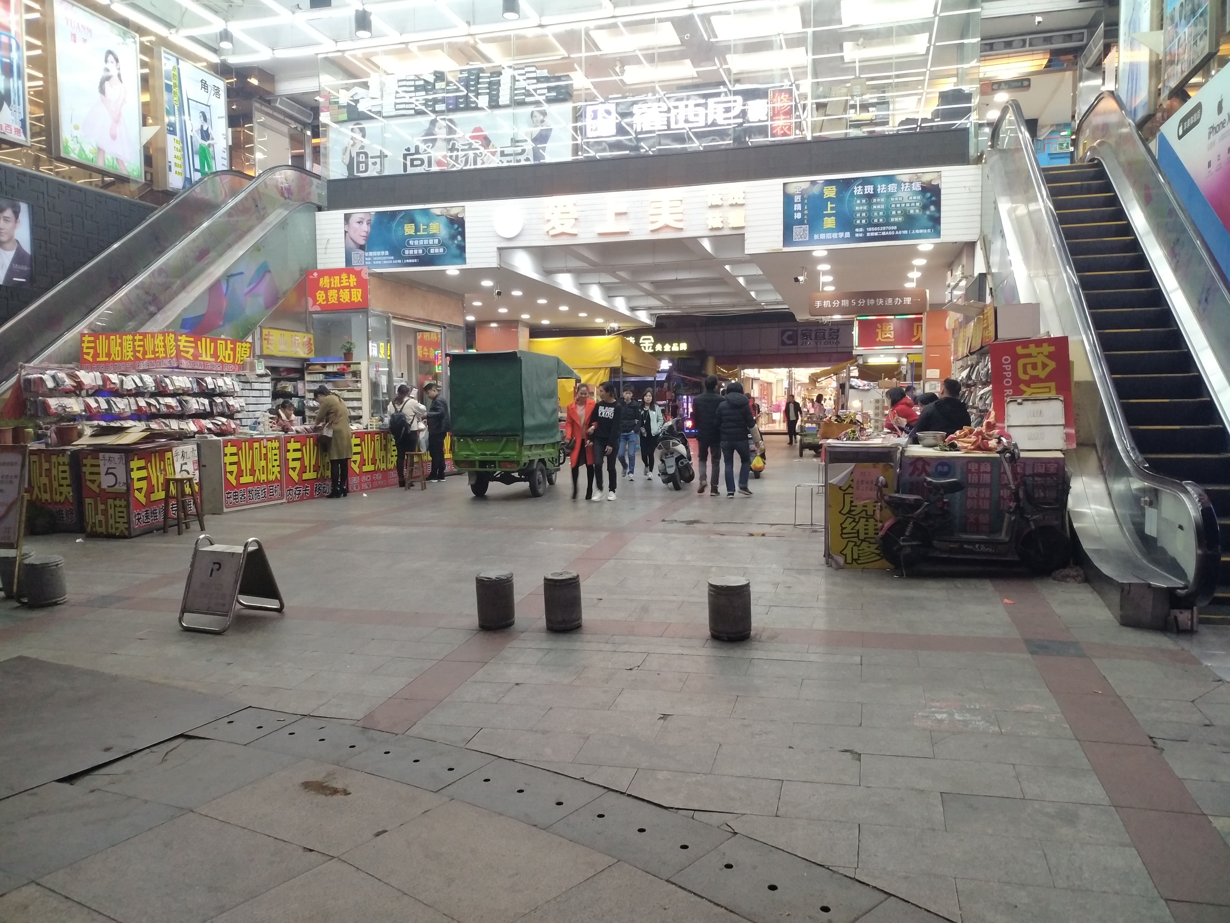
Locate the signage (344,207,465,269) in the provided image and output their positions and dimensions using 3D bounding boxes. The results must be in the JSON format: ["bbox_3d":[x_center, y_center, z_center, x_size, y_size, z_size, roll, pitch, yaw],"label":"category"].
[{"bbox_3d":[-3.372,-3.568,15.338,2.109,0.906,0.060,0,4,15],"label":"signage"}]

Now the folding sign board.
[{"bbox_3d":[-2.803,0.852,7.017,0.450,0.630,0.600,1,3,20],"label":"folding sign board"}]

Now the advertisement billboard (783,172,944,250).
[{"bbox_3d":[3.810,-3.881,14.860,2.370,1.000,0.060,0,3,14],"label":"advertisement billboard"}]

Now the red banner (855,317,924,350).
[{"bbox_3d":[6.486,-2.945,21.949,1.900,0.750,0.150,0,3,15],"label":"red banner"}]

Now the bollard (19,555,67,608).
[{"bbox_3d":[-4.361,0.928,7.337,0.280,0.330,0.280,0,3,15],"label":"bollard"}]

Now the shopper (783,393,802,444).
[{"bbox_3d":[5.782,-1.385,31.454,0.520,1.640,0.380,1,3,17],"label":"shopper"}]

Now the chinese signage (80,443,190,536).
[{"bbox_3d":[-5.235,0.297,10.702,0.540,0.920,1.150,0,3,15],"label":"chinese signage"}]

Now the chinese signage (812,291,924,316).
[{"bbox_3d":[4.199,-2.622,15.919,1.865,0.381,0.100,0,4,15],"label":"chinese signage"}]

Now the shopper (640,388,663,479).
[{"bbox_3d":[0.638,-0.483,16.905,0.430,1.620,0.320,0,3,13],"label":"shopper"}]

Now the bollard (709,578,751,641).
[{"bbox_3d":[0.757,0.967,6.308,0.280,0.375,0.280,-1,5,15],"label":"bollard"}]

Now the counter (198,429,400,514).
[{"bbox_3d":[-4.620,0.066,14.415,0.520,0.940,4.150,1,3,19],"label":"counter"}]

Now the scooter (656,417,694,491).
[{"bbox_3d":[0.932,-0.142,15.151,0.680,1.100,1.720,0,3,9],"label":"scooter"}]

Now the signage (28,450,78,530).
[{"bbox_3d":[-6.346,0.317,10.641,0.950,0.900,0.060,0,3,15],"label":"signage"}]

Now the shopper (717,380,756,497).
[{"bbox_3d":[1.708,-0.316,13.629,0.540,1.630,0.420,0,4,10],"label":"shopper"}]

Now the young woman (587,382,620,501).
[{"bbox_3d":[-0.150,-0.284,13.503,0.460,1.670,0.320,0,3,12],"label":"young woman"}]

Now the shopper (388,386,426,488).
[{"bbox_3d":[-3.399,-0.417,15.689,0.480,1.645,0.460,0,4,14],"label":"shopper"}]

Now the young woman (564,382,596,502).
[{"bbox_3d":[-0.493,-0.279,13.514,0.460,1.610,0.360,-1,4,2],"label":"young woman"}]

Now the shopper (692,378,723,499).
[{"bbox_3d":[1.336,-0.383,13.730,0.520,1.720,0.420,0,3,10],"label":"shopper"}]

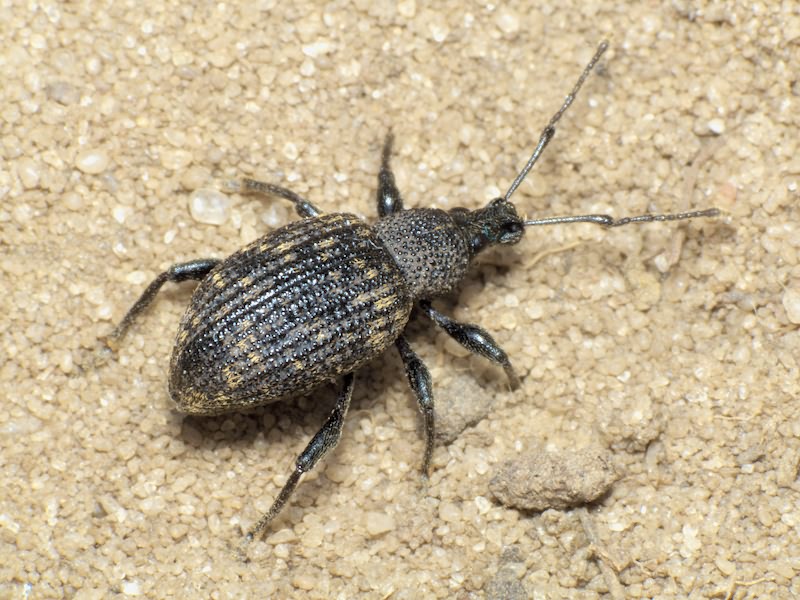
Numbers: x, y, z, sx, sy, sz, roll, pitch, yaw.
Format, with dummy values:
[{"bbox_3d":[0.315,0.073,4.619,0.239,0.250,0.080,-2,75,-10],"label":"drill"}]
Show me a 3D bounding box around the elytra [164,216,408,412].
[{"bbox_3d":[-0.003,0.000,0.095,0.007,0.003,0.004,-29,68,-7],"label":"elytra"}]

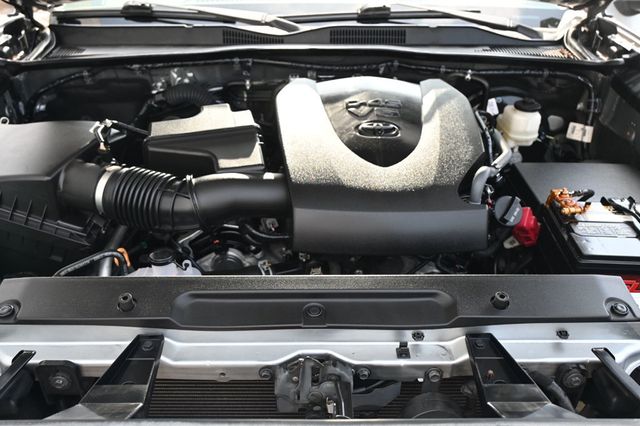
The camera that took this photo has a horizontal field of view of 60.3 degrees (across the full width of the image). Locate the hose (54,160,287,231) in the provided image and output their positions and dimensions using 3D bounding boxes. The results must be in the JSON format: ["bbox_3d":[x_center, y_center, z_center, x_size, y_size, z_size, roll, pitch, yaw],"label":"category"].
[{"bbox_3d":[-0.268,-0.030,1.048,0.450,0.110,0.135,0,32,0],"label":"hose"}]

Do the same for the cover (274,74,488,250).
[{"bbox_3d":[0.120,-0.108,1.105,0.400,0.190,0.390,0,32,0],"label":"cover"}]

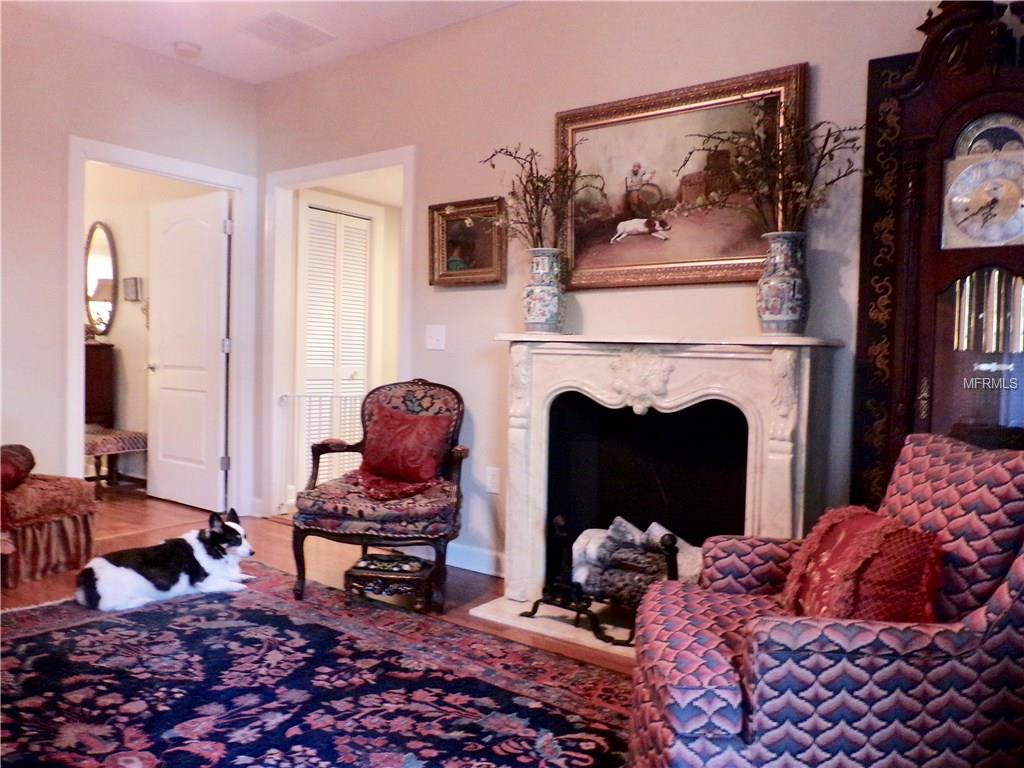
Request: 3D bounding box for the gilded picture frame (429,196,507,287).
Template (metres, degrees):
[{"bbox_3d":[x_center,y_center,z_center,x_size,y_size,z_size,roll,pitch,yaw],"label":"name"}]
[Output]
[{"bbox_3d":[-0.225,-0.689,3.764,0.491,0.410,0.051,3,6,38],"label":"gilded picture frame"}]

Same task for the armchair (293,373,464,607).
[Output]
[{"bbox_3d":[-0.542,0.456,3.539,0.638,0.951,0.678,2,3,11],"label":"armchair"}]

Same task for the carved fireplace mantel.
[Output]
[{"bbox_3d":[0.544,0.389,3.028,1.326,1.154,0.334,3,3,38],"label":"carved fireplace mantel"}]

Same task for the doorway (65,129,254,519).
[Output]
[{"bbox_3d":[-2.017,-0.212,4.476,0.152,2.156,1.083,3,3,38],"label":"doorway"}]

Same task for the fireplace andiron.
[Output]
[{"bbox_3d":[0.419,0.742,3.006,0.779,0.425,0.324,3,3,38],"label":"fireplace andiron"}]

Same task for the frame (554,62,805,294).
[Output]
[{"bbox_3d":[0.632,-0.776,3.062,1.052,0.759,0.061,3,8,38],"label":"frame"}]

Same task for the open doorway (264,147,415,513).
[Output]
[{"bbox_3d":[-1.000,-0.192,4.485,1.285,2.156,0.152,3,3,38],"label":"open doorway"}]

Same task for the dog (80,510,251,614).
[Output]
[{"bbox_3d":[-1.500,0.757,3.388,0.688,0.334,0.314,-1,3,-41],"label":"dog"}]

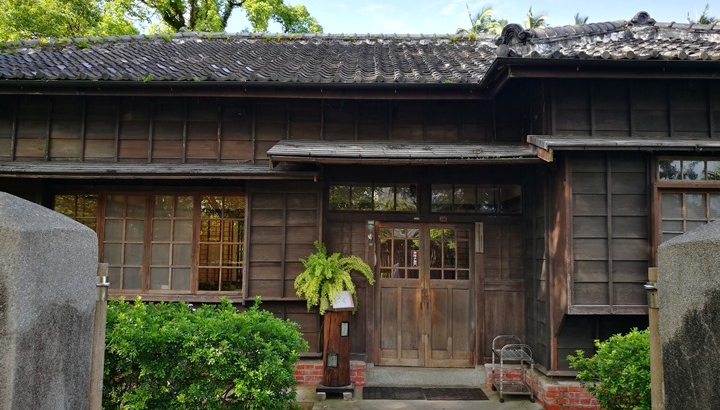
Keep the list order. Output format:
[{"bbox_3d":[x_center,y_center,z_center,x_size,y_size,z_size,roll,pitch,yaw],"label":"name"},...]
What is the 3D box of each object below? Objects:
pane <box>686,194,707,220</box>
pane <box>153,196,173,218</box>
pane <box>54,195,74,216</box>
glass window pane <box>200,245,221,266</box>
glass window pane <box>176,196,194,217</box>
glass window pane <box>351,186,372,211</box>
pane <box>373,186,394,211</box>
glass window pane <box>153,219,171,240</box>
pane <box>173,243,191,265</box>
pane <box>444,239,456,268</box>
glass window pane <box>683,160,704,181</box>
[{"bbox_3d":[3.459,0.016,5.773,0.212,0.271,0.025,1,-5,0],"label":"pane"},{"bbox_3d":[-2.501,0.022,7.142,0.238,0.282,0.020,1,-5,0],"label":"pane"},{"bbox_3d":[-3.644,0.015,6.944,0.258,0.267,0.025,1,-5,0],"label":"pane"},{"bbox_3d":[-1.899,0.641,7.144,0.261,0.276,0.020,1,-5,1],"label":"glass window pane"},{"bbox_3d":[-2.243,0.021,7.201,0.236,0.281,0.020,1,-5,1],"label":"glass window pane"},{"bbox_3d":[0.024,-0.086,7.066,0.254,0.312,0.025,1,-5,0],"label":"glass window pane"},{"bbox_3d":[0.318,-0.086,7.221,0.276,0.323,0.020,1,-5,0],"label":"pane"},{"bbox_3d":[-2.528,0.326,7.178,0.234,0.275,0.020,1,-5,1],"label":"glass window pane"},{"bbox_3d":[-2.258,0.636,7.148,0.248,0.284,0.020,1,-5,1],"label":"pane"},{"bbox_3d":[1.123,0.618,7.013,0.153,0.336,0.025,1,-5,0],"label":"pane"},{"bbox_3d":[3.452,-0.355,5.806,0.227,0.206,0.025,1,-5,0],"label":"glass window pane"}]

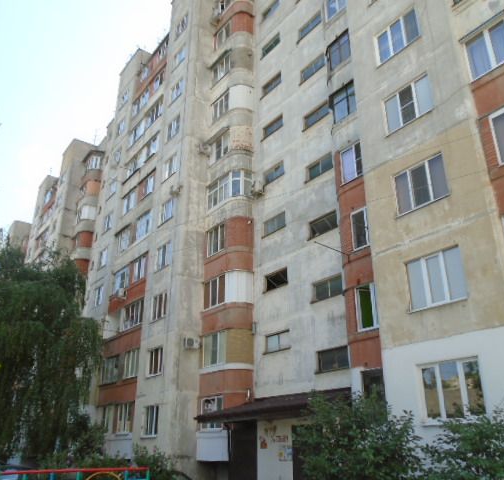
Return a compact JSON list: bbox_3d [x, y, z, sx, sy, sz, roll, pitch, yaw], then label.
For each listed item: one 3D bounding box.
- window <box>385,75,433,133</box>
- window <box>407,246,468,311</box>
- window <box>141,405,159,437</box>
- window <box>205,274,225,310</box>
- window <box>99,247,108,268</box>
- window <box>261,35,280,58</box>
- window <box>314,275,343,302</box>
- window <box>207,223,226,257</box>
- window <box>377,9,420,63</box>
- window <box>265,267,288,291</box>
[{"bbox_3d":[4.815,-4.081,14.756,0.170,1.350,1.580,17,-29,-34],"label":"window"},{"bbox_3d":[4.835,1.085,12.662,0.160,1.404,1.667,17,-28,-34],"label":"window"},{"bbox_3d":[-4.920,8.869,23.393,0.170,1.277,1.589,17,-29,-34],"label":"window"},{"bbox_3d":[-1.854,2.553,23.601,0.170,1.450,1.850,17,-29,-34],"label":"window"},{"bbox_3d":[-10.636,1.362,34.541,0.154,1.312,1.179,17,-29,-35],"label":"window"},{"bbox_3d":[1.173,-11.276,28.239,0.154,0.840,1.640,17,-29,-35],"label":"window"},{"bbox_3d":[3.016,1.951,19.171,0.170,0.800,1.620,17,-29,-34],"label":"window"},{"bbox_3d":[-1.822,0.000,25.301,0.170,1.420,1.647,17,-29,-34],"label":"window"},{"bbox_3d":[4.872,-6.762,16.163,0.150,1.393,1.678,17,-29,-34],"label":"window"},{"bbox_3d":[1.174,1.875,22.141,0.160,0.768,1.616,17,-28,-34],"label":"window"}]

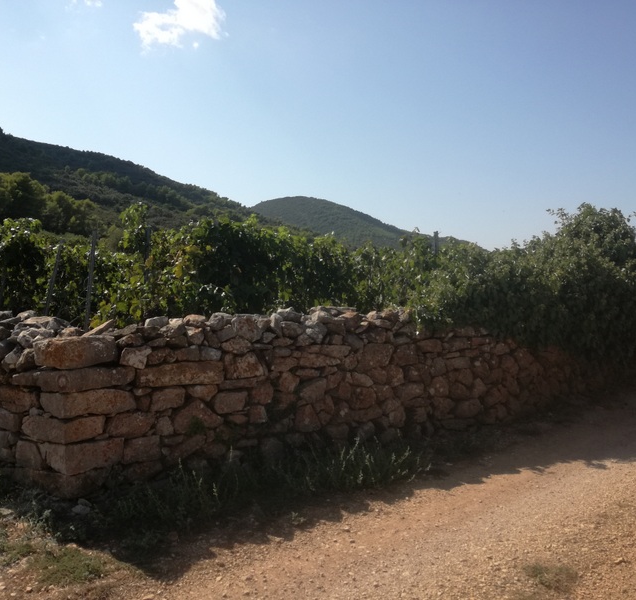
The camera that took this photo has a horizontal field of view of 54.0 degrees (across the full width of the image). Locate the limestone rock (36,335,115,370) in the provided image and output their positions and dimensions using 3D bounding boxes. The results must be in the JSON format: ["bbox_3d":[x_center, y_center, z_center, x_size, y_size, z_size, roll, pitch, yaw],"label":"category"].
[{"bbox_3d":[-1.940,0.412,5.000,0.540,0.230,0.370,0,0,-38],"label":"limestone rock"}]

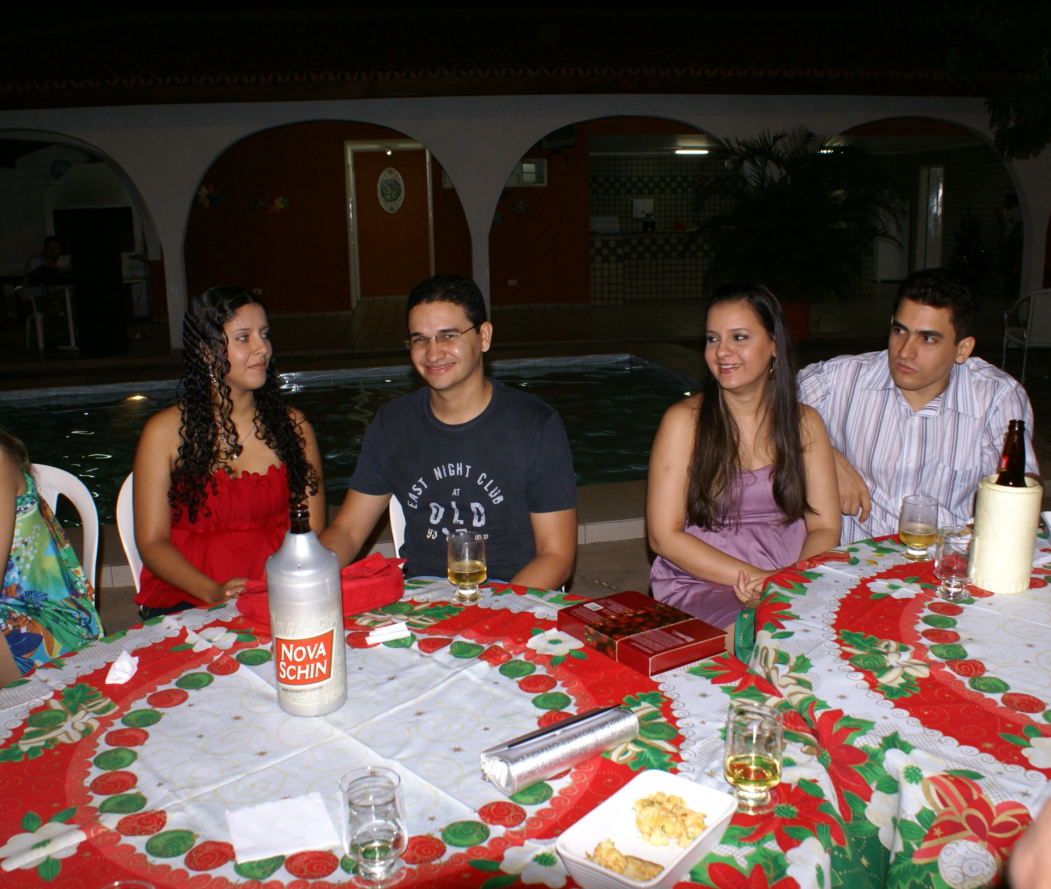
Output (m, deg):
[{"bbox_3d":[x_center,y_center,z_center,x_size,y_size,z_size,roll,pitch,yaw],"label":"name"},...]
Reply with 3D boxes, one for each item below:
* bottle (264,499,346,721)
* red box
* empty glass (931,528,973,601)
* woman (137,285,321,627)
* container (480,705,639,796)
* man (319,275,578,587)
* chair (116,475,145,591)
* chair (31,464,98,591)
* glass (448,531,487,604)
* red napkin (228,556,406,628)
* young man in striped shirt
[{"bbox_3d":[-0.302,0.220,1.369,0.094,0.288,0.094,-4,13,-13],"label":"bottle"},{"bbox_3d":[0.180,0.293,1.572,0.156,0.032,0.225,-9,15,-33],"label":"red box"},{"bbox_3d":[0.742,0.206,1.725,0.067,0.112,0.067,4,13,24],"label":"empty glass"},{"bbox_3d":[-0.553,0.345,1.992,0.460,1.270,0.720,-7,15,-23],"label":"woman"},{"bbox_3d":[0.046,0.369,1.222,0.200,0.037,0.053,-10,15,-35],"label":"container"},{"bbox_3d":[-0.143,0.334,1.960,0.530,1.290,0.700,0,13,4],"label":"man"},{"bbox_3d":[-0.646,0.494,2.227,0.440,0.870,0.500,-5,14,-19],"label":"chair"},{"bbox_3d":[-1.155,0.541,2.061,0.460,0.880,0.530,6,15,29],"label":"chair"},{"bbox_3d":[-0.102,0.217,1.756,0.068,0.112,0.068,-2,12,-4],"label":"glass"},{"bbox_3d":[-0.365,0.254,1.796,0.295,0.070,0.150,-5,14,-15],"label":"red napkin"},{"bbox_3d":[0.785,0.286,2.107,0.570,1.290,0.780,3,13,16],"label":"young man in striped shirt"}]

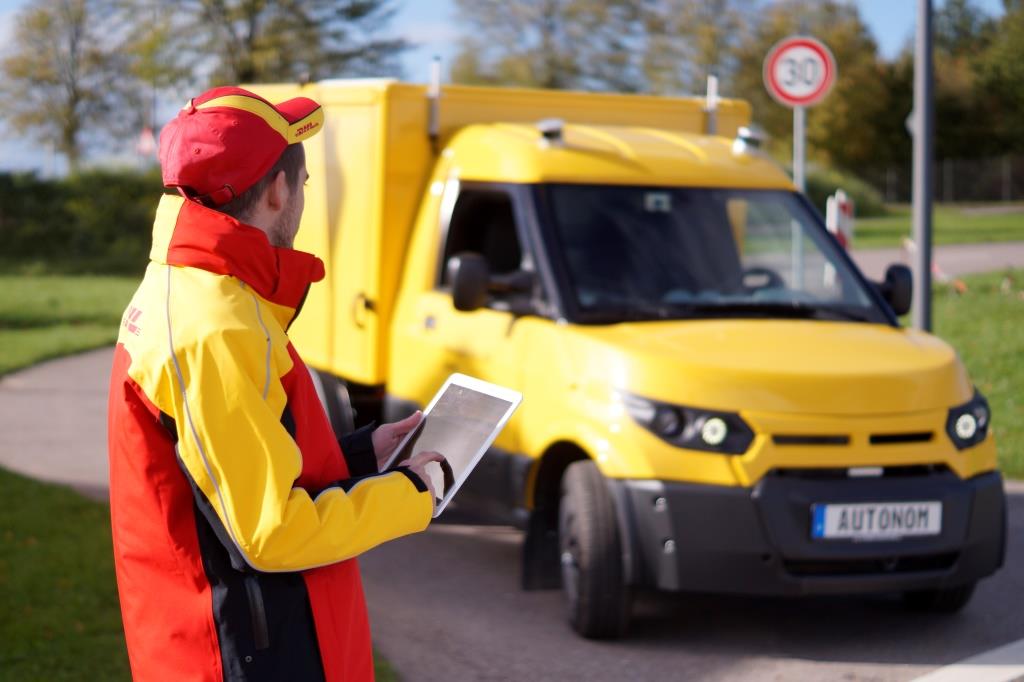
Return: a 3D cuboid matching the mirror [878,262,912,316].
[{"bbox_3d":[1.571,-0.209,8.733,0.130,0.210,0.090,0,4,-25],"label":"mirror"}]

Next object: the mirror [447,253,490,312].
[{"bbox_3d":[-0.160,-0.217,7.919,0.135,0.210,0.100,0,4,-25],"label":"mirror"}]

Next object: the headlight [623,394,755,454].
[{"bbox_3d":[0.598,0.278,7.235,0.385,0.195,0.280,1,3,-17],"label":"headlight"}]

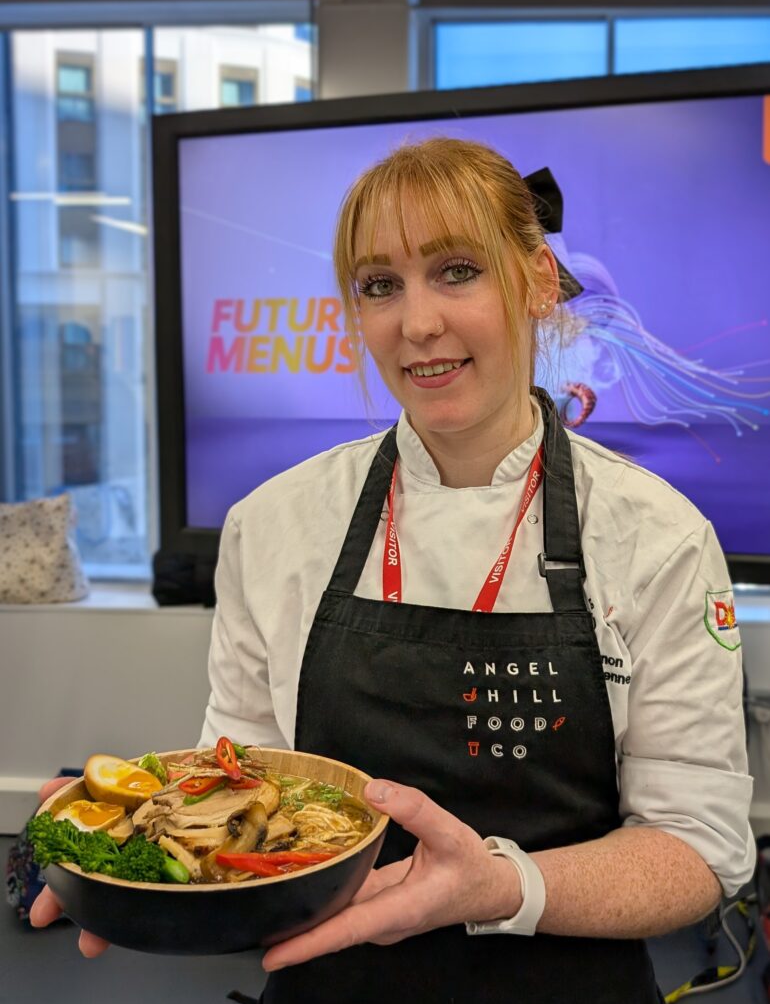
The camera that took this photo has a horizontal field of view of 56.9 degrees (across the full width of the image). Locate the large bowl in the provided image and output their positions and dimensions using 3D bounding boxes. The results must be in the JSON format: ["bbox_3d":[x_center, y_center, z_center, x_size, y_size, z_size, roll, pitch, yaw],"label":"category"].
[{"bbox_3d":[-0.104,0.221,0.449,0.213,0.067,0.213,2,0,0],"label":"large bowl"}]

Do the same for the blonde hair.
[{"bbox_3d":[0.060,-0.208,0.650,0.197,0.235,0.235,-6,2,21],"label":"blonde hair"}]

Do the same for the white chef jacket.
[{"bbox_3d":[0.087,0.195,0.670,0.500,0.570,0.320,0,2,12],"label":"white chef jacket"}]

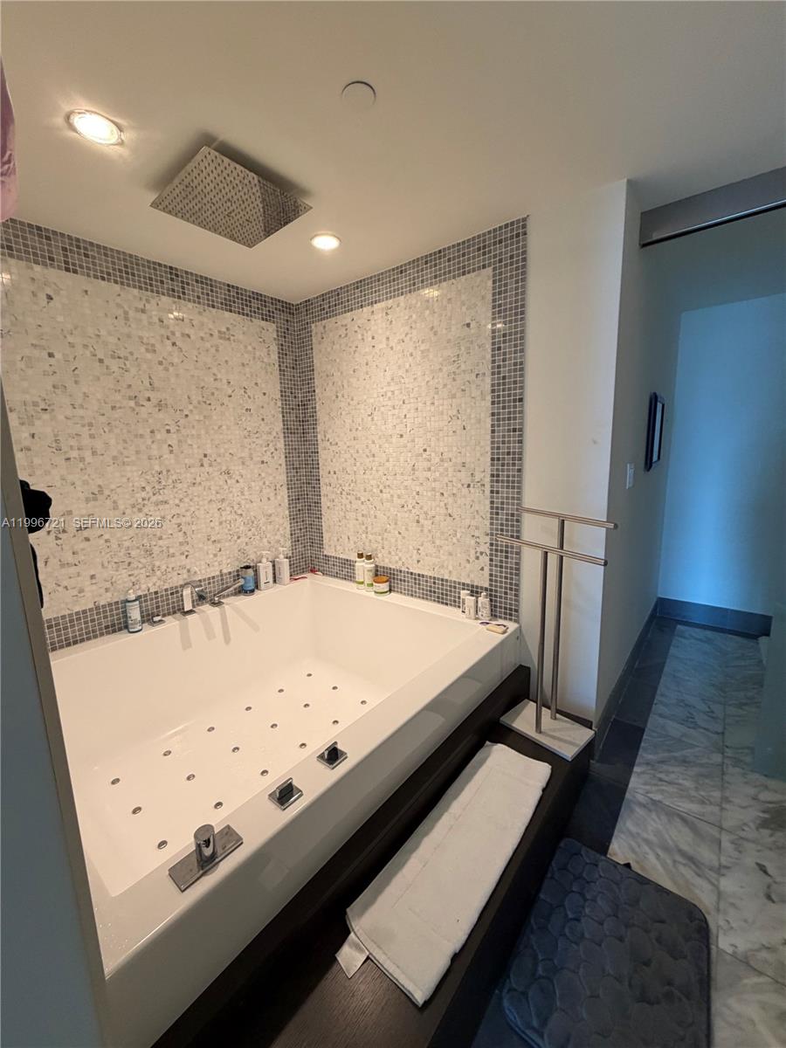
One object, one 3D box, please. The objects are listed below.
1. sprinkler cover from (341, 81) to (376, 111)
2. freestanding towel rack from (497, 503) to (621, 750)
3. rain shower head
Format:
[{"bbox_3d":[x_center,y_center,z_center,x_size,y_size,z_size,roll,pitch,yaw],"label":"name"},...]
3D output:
[{"bbox_3d":[-0.088,-1.099,1.093,0.087,0.011,0.087,-2,10,0],"label":"sprinkler cover"},{"bbox_3d":[0.634,0.417,1.713,0.250,0.910,0.510,-9,12,-36],"label":"freestanding towel rack"},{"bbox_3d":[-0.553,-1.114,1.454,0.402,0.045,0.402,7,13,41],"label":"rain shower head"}]

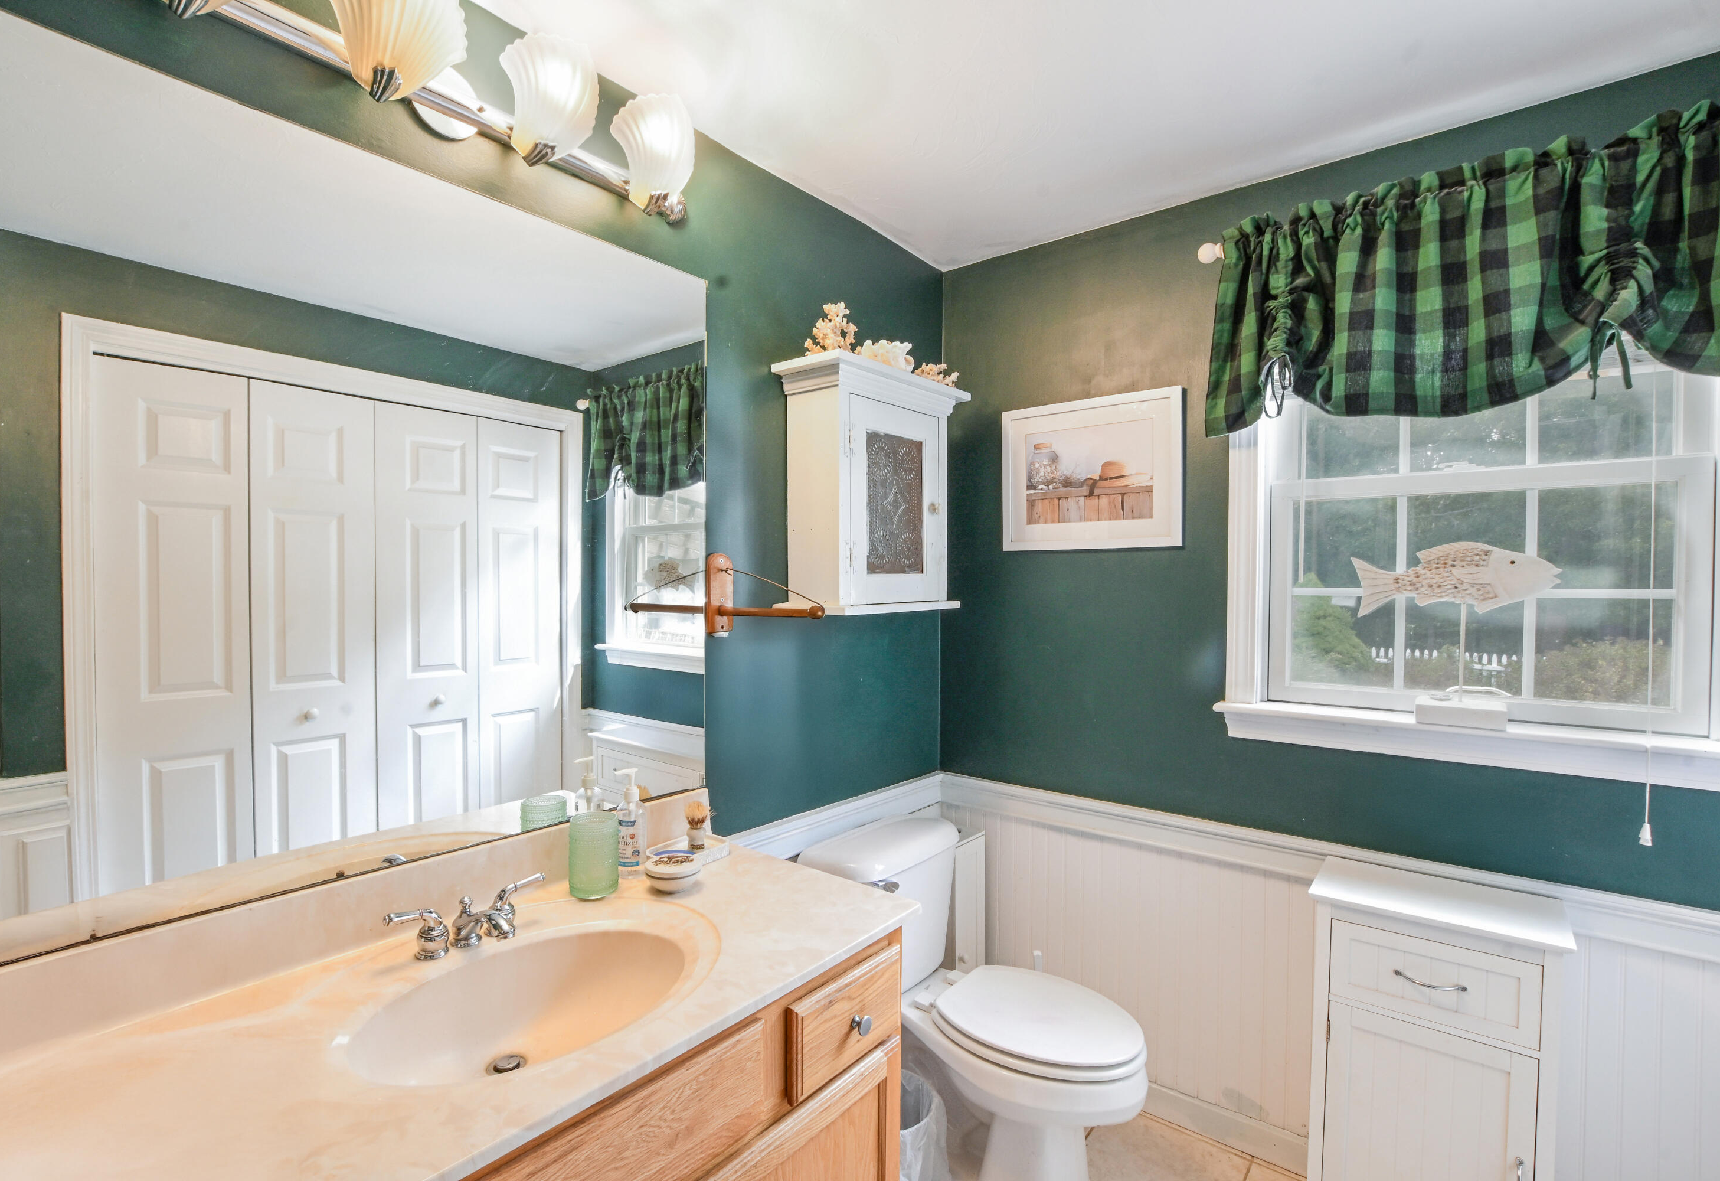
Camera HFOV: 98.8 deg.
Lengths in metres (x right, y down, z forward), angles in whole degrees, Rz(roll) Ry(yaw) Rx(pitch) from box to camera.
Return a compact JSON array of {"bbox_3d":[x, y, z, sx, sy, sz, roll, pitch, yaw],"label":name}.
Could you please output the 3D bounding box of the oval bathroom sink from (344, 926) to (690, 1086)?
[{"bbox_3d":[-0.439,0.613,0.995,0.347,0.131,0.419,1,1,41],"label":"oval bathroom sink"}]

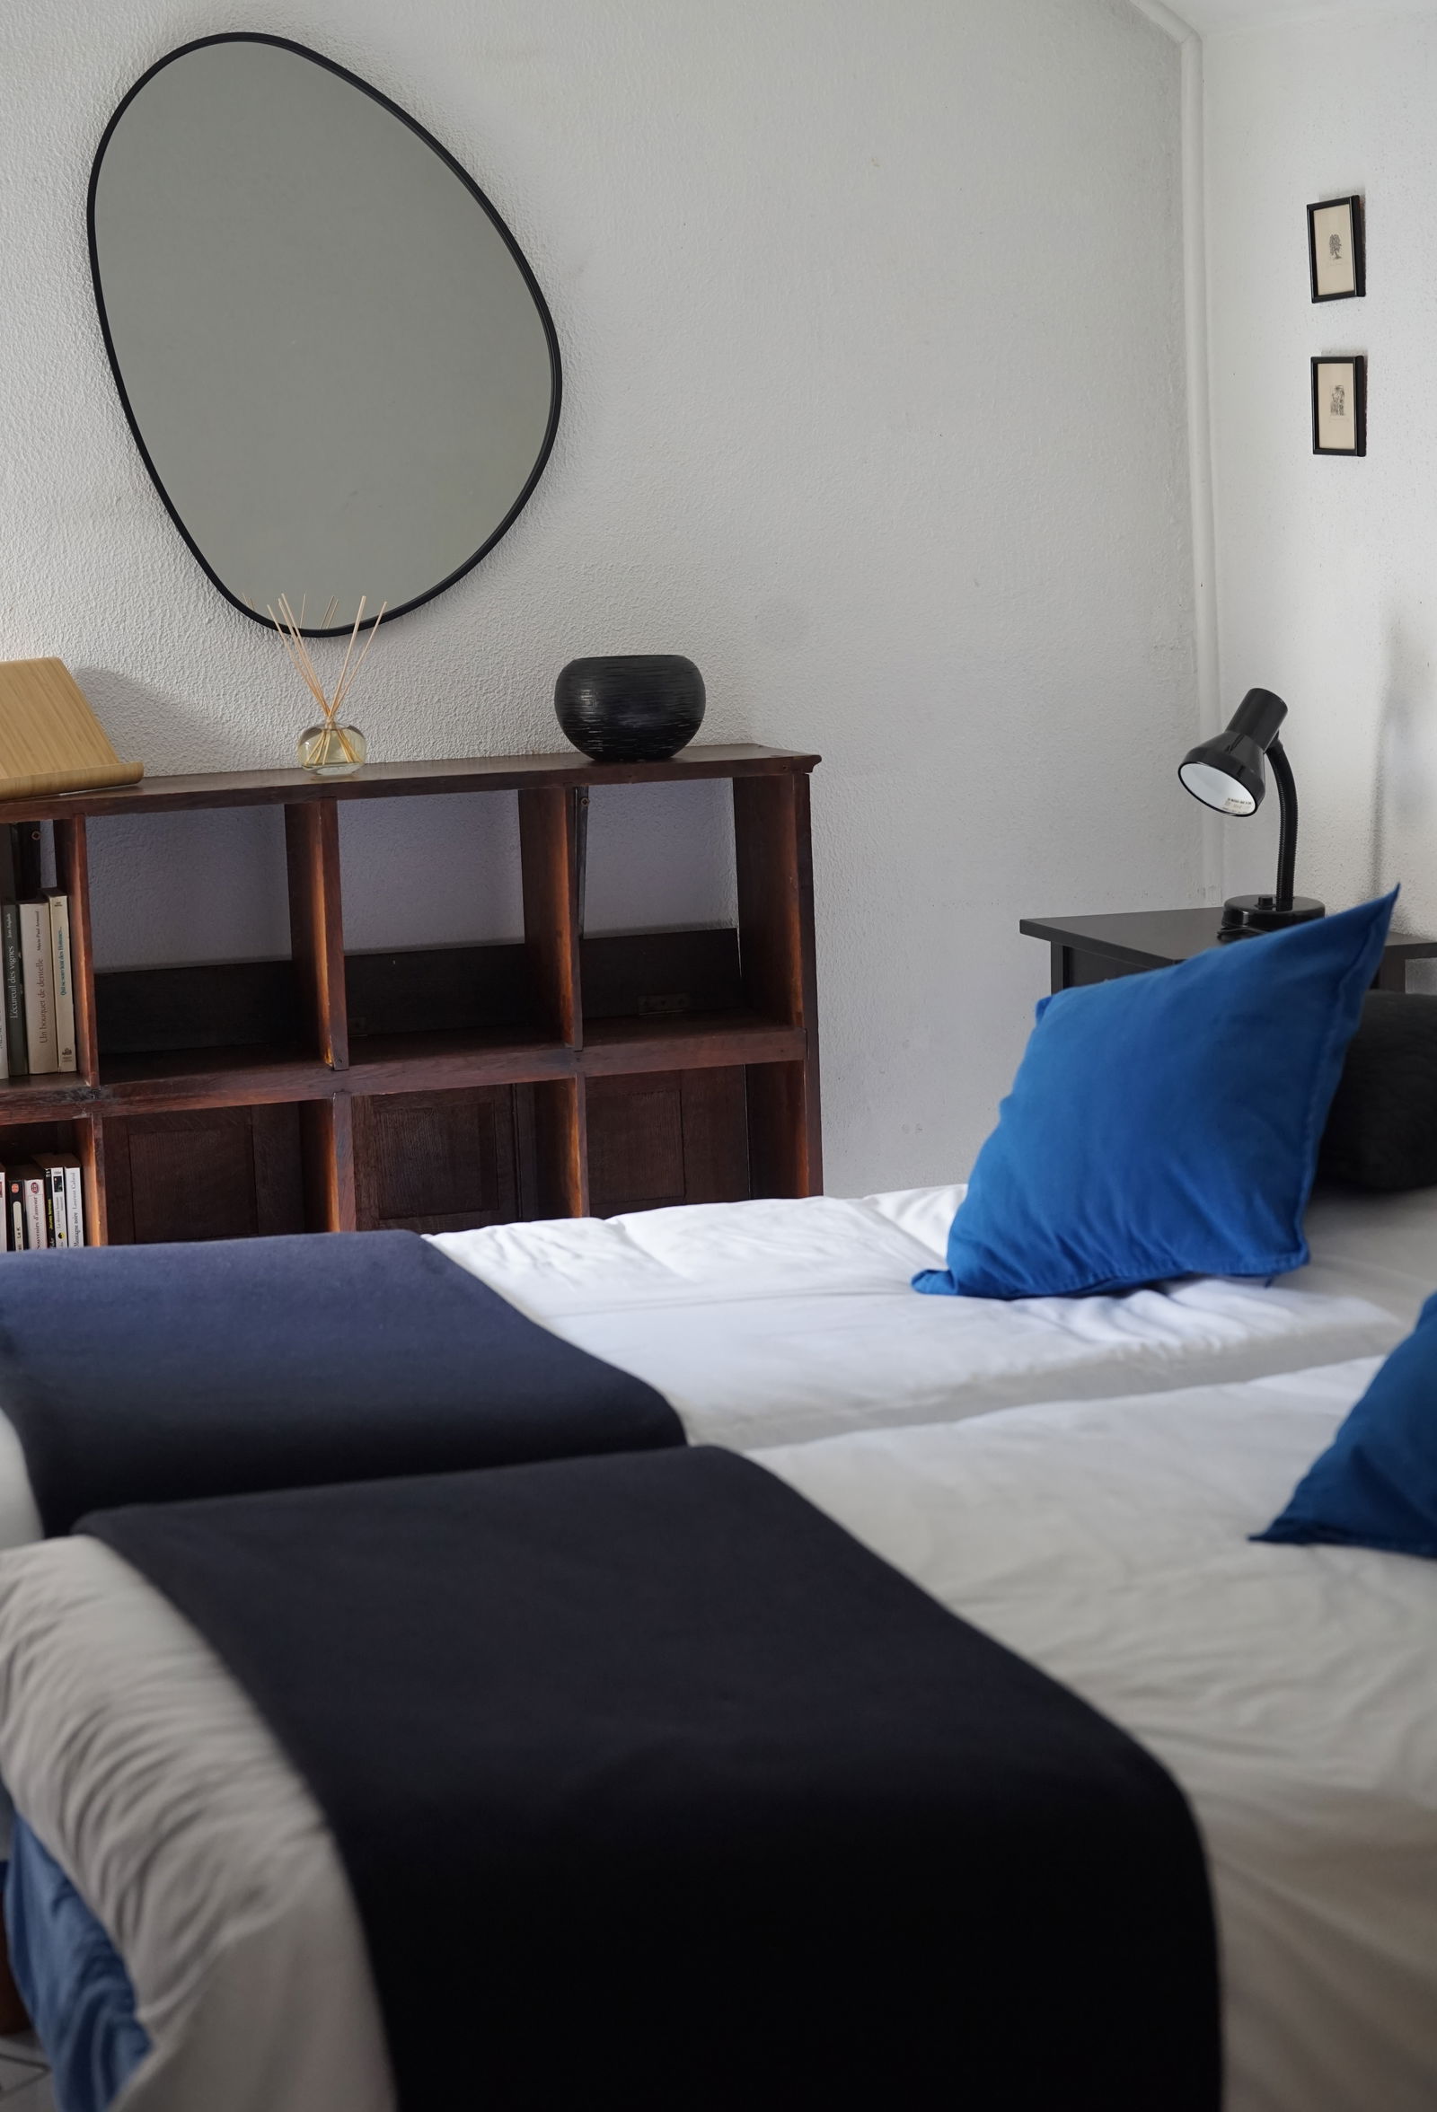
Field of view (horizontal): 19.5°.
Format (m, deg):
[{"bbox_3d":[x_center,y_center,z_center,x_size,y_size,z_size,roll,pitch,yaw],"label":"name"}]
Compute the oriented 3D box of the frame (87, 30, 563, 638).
[{"bbox_3d":[-0.519,-0.961,5.604,0.634,0.796,0.025,-5,9,-17],"label":"frame"}]

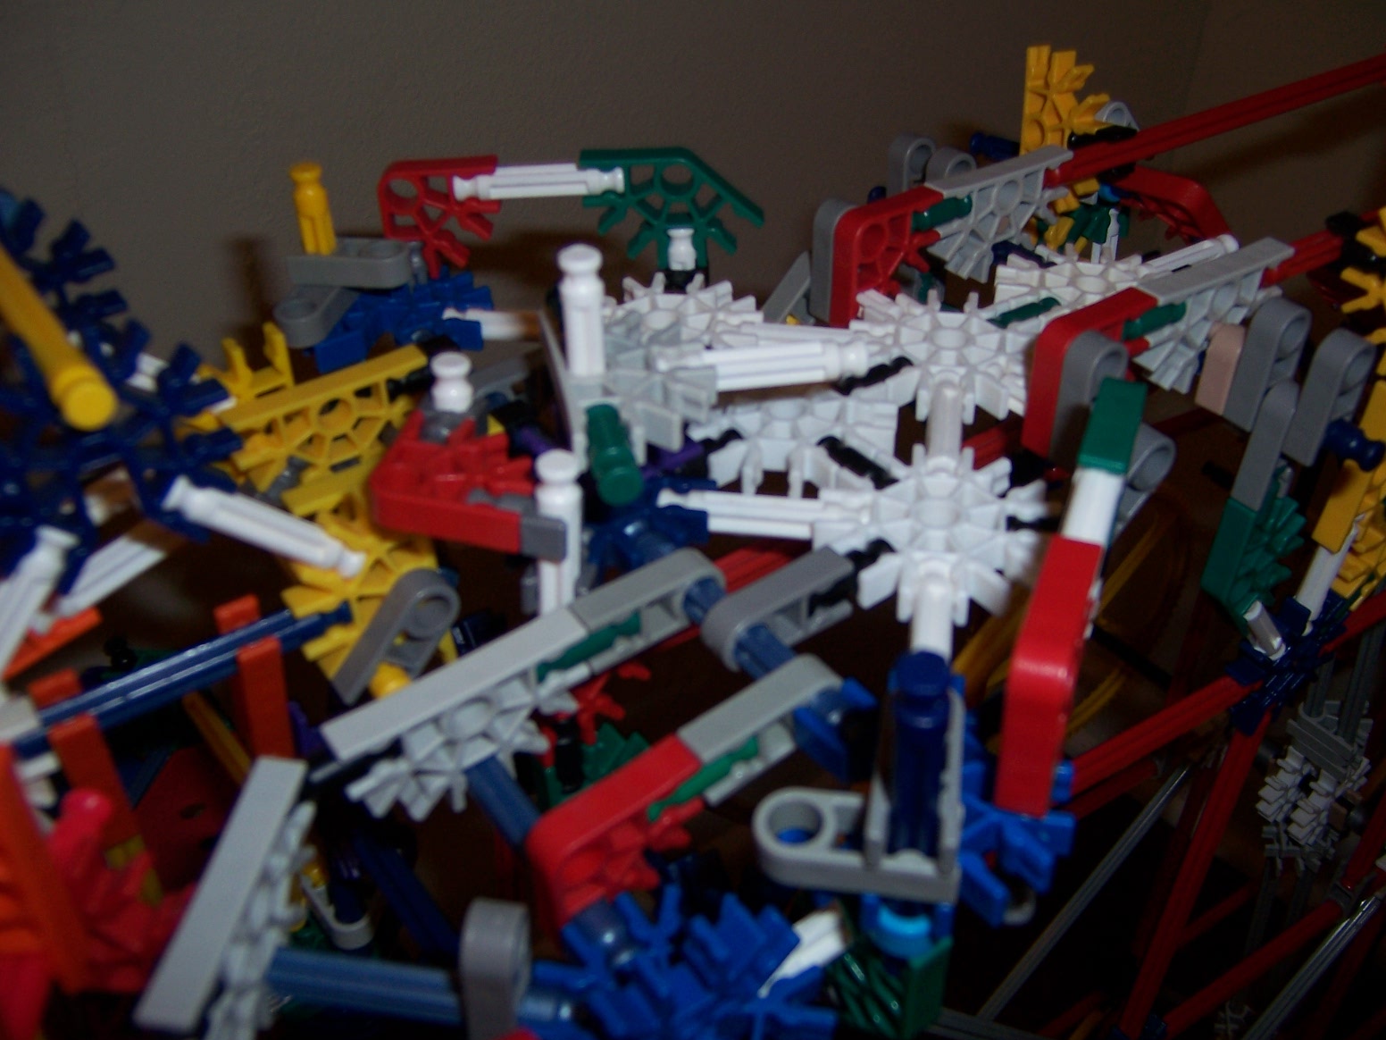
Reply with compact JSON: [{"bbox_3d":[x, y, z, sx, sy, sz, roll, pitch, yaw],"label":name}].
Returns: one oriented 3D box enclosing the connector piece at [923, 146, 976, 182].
[{"bbox_3d":[0.057,-0.071,0.293,0.009,0.024,0.006,-22,40,-27],"label":"connector piece"}]

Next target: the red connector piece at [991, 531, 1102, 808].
[{"bbox_3d":[0.043,0.019,0.159,0.006,0.024,0.024,11,45,19],"label":"red connector piece"}]

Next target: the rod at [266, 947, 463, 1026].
[{"bbox_3d":[-0.040,0.052,0.148,0.055,0.006,0.006,4,40,9],"label":"rod"}]

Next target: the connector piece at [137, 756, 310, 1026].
[{"bbox_3d":[-0.056,0.052,0.164,0.006,0.024,0.038,6,39,2],"label":"connector piece"}]

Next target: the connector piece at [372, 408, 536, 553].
[{"bbox_3d":[-0.034,-0.006,0.200,0.024,0.006,0.024,10,34,6],"label":"connector piece"}]

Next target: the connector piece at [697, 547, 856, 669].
[{"bbox_3d":[0.013,0.014,0.196,0.024,0.009,0.006,-26,45,-24],"label":"connector piece"}]

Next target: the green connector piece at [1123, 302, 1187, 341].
[{"bbox_3d":[0.081,-0.036,0.240,0.017,0.006,0.006,-22,40,-26],"label":"green connector piece"}]

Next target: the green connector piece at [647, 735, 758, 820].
[{"bbox_3d":[0.000,0.033,0.176,0.017,0.006,0.006,-27,48,-23],"label":"green connector piece"}]

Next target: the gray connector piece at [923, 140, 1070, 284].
[{"bbox_3d":[0.065,-0.064,0.284,0.038,0.024,0.006,-22,40,-27],"label":"gray connector piece"}]

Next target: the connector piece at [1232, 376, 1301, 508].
[{"bbox_3d":[0.109,-0.014,0.246,0.009,0.024,0.006,-18,39,-30],"label":"connector piece"}]

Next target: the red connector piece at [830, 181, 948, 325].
[{"bbox_3d":[0.040,-0.054,0.274,0.024,0.024,0.006,-22,39,-26],"label":"red connector piece"}]

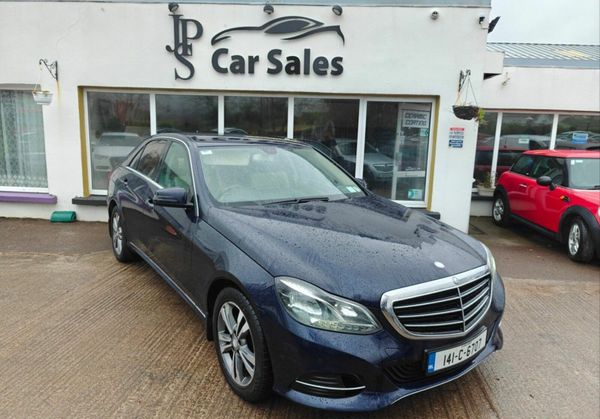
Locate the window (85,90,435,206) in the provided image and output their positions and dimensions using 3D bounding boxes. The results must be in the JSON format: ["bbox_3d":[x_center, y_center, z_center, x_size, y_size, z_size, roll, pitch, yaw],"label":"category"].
[{"bbox_3d":[-0.720,-0.985,6.820,5.639,1.757,0.100,2,10,3],"label":"window"}]

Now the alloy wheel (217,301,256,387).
[{"bbox_3d":[-0.298,0.742,2.379,0.200,0.470,0.470,-5,12,-35],"label":"alloy wheel"}]

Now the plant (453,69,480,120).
[{"bbox_3d":[2.409,-1.664,6.024,0.390,0.730,0.380,2,10,3],"label":"plant"}]

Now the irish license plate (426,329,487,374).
[{"bbox_3d":[0.846,0.740,2.211,0.520,0.115,0.020,-5,12,-35],"label":"irish license plate"}]

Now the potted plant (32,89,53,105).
[{"bbox_3d":[-3.926,-1.708,6.348,0.280,0.200,0.270,2,10,3],"label":"potted plant"}]

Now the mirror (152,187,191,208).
[{"bbox_3d":[-0.917,-0.085,3.007,0.250,0.155,0.170,-5,12,-35],"label":"mirror"}]

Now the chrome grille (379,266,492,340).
[{"bbox_3d":[0.812,0.503,2.230,0.870,0.290,0.180,-5,12,-35],"label":"chrome grille"}]

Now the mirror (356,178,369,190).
[{"bbox_3d":[0.576,-0.225,4.067,0.250,0.160,0.170,-5,12,-35],"label":"mirror"}]

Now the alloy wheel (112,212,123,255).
[{"bbox_3d":[-1.980,0.266,4.715,0.200,0.470,0.470,-5,12,-35],"label":"alloy wheel"}]

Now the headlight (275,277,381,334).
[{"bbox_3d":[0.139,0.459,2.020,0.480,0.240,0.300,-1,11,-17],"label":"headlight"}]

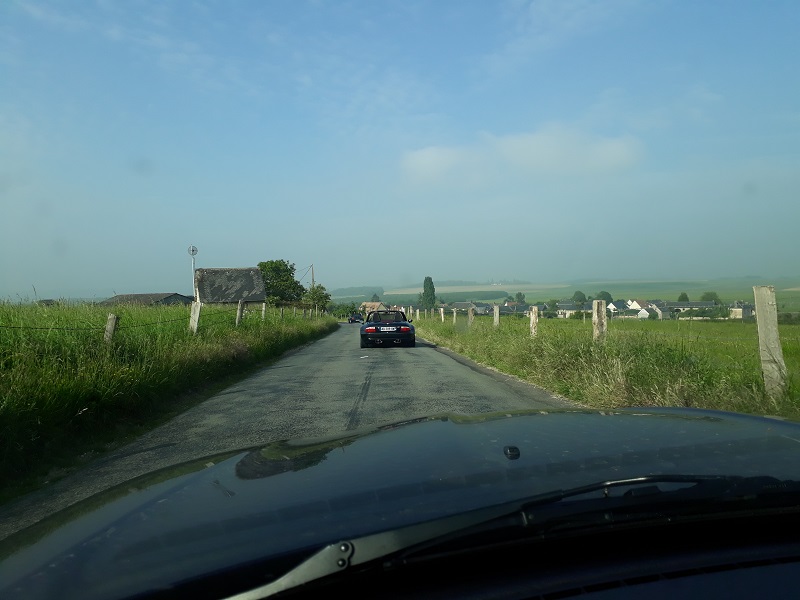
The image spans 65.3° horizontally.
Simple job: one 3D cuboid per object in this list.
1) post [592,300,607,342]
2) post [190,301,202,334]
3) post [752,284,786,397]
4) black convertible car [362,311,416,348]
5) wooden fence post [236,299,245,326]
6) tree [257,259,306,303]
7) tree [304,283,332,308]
[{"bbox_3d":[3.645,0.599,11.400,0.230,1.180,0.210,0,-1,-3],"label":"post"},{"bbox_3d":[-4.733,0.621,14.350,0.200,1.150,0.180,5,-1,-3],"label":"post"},{"bbox_3d":[3.913,0.488,6.600,0.235,1.250,0.200,-5,-1,-3],"label":"post"},{"bbox_3d":[-0.430,0.930,21.000,1.740,1.240,4.030,0,-1,-3],"label":"black convertible car"},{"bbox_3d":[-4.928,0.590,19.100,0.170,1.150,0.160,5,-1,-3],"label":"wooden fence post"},{"bbox_3d":[-16.154,-1.346,84.000,7.000,8.000,7.000,0,-1,-3],"label":"tree"},{"bbox_3d":[-10.119,0.062,77.000,3.700,4.100,3.600,0,-1,-3],"label":"tree"}]

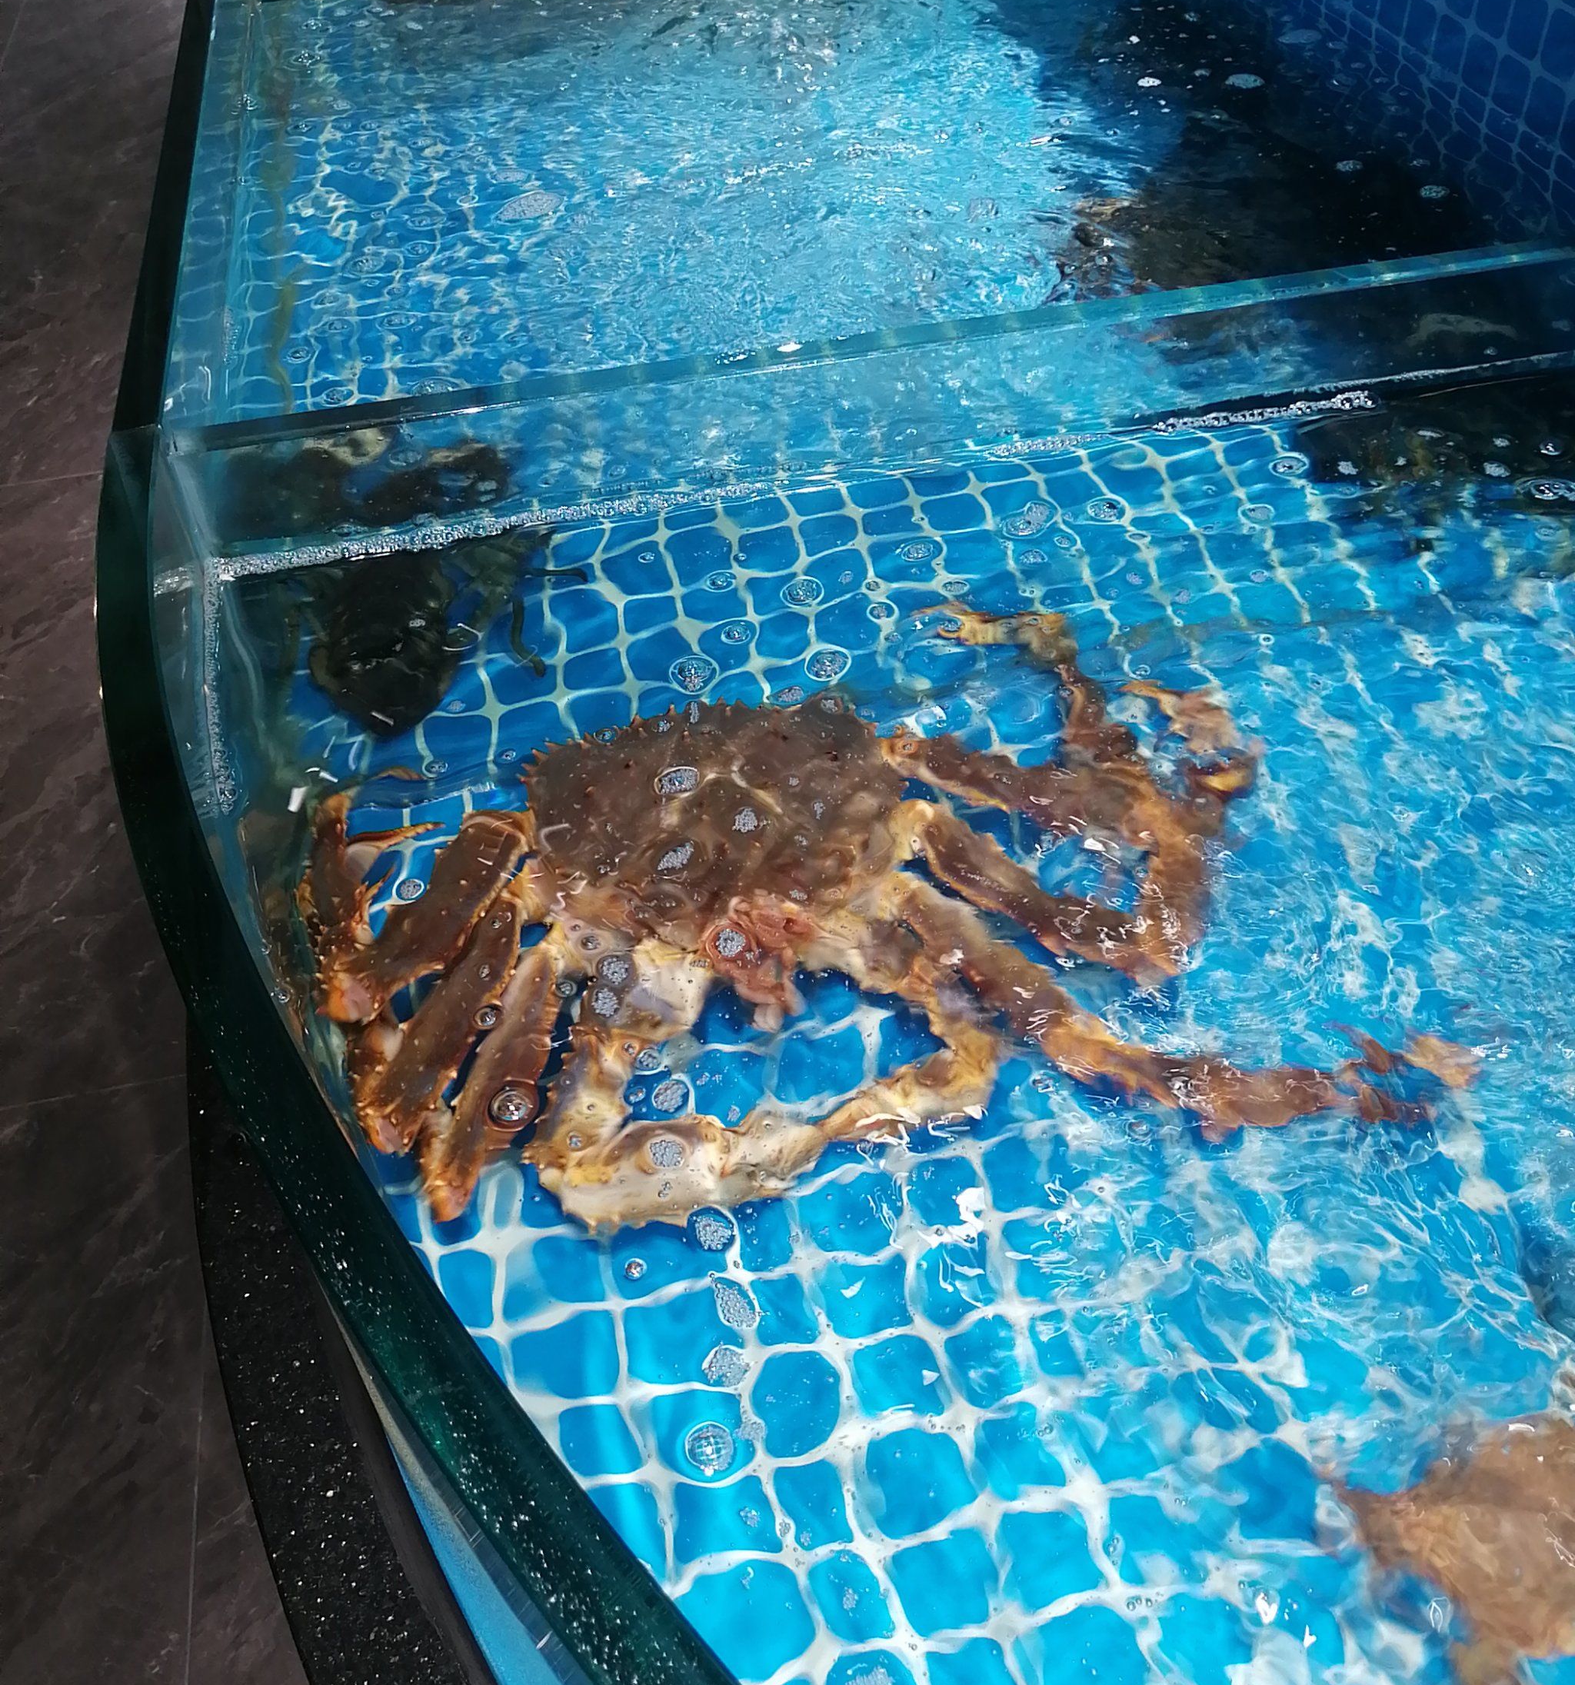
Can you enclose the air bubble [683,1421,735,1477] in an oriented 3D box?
[{"bbox_3d":[-0.027,0.207,0.560,0.018,0.011,0.018,-3,45,0],"label":"air bubble"}]

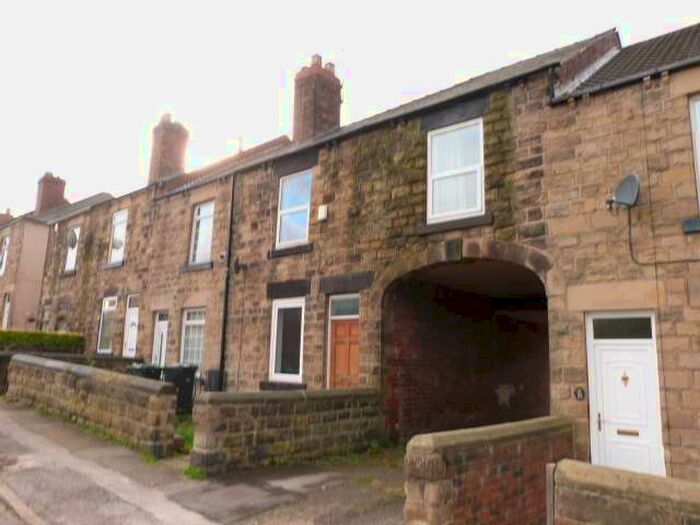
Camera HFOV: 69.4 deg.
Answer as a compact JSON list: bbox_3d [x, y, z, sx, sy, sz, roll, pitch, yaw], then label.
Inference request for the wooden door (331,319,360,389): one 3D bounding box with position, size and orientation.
[{"bbox_3d":[-0.085,2.076,9.660,0.800,1.970,0.090,-6,-11,40],"label":"wooden door"}]

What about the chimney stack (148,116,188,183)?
[{"bbox_3d":[-7.270,-4.564,20.413,0.880,2.900,1.000,-6,-11,40],"label":"chimney stack"}]

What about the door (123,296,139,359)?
[{"bbox_3d":[-6.535,2.104,15.149,0.800,2.220,0.100,-6,-11,40],"label":"door"}]

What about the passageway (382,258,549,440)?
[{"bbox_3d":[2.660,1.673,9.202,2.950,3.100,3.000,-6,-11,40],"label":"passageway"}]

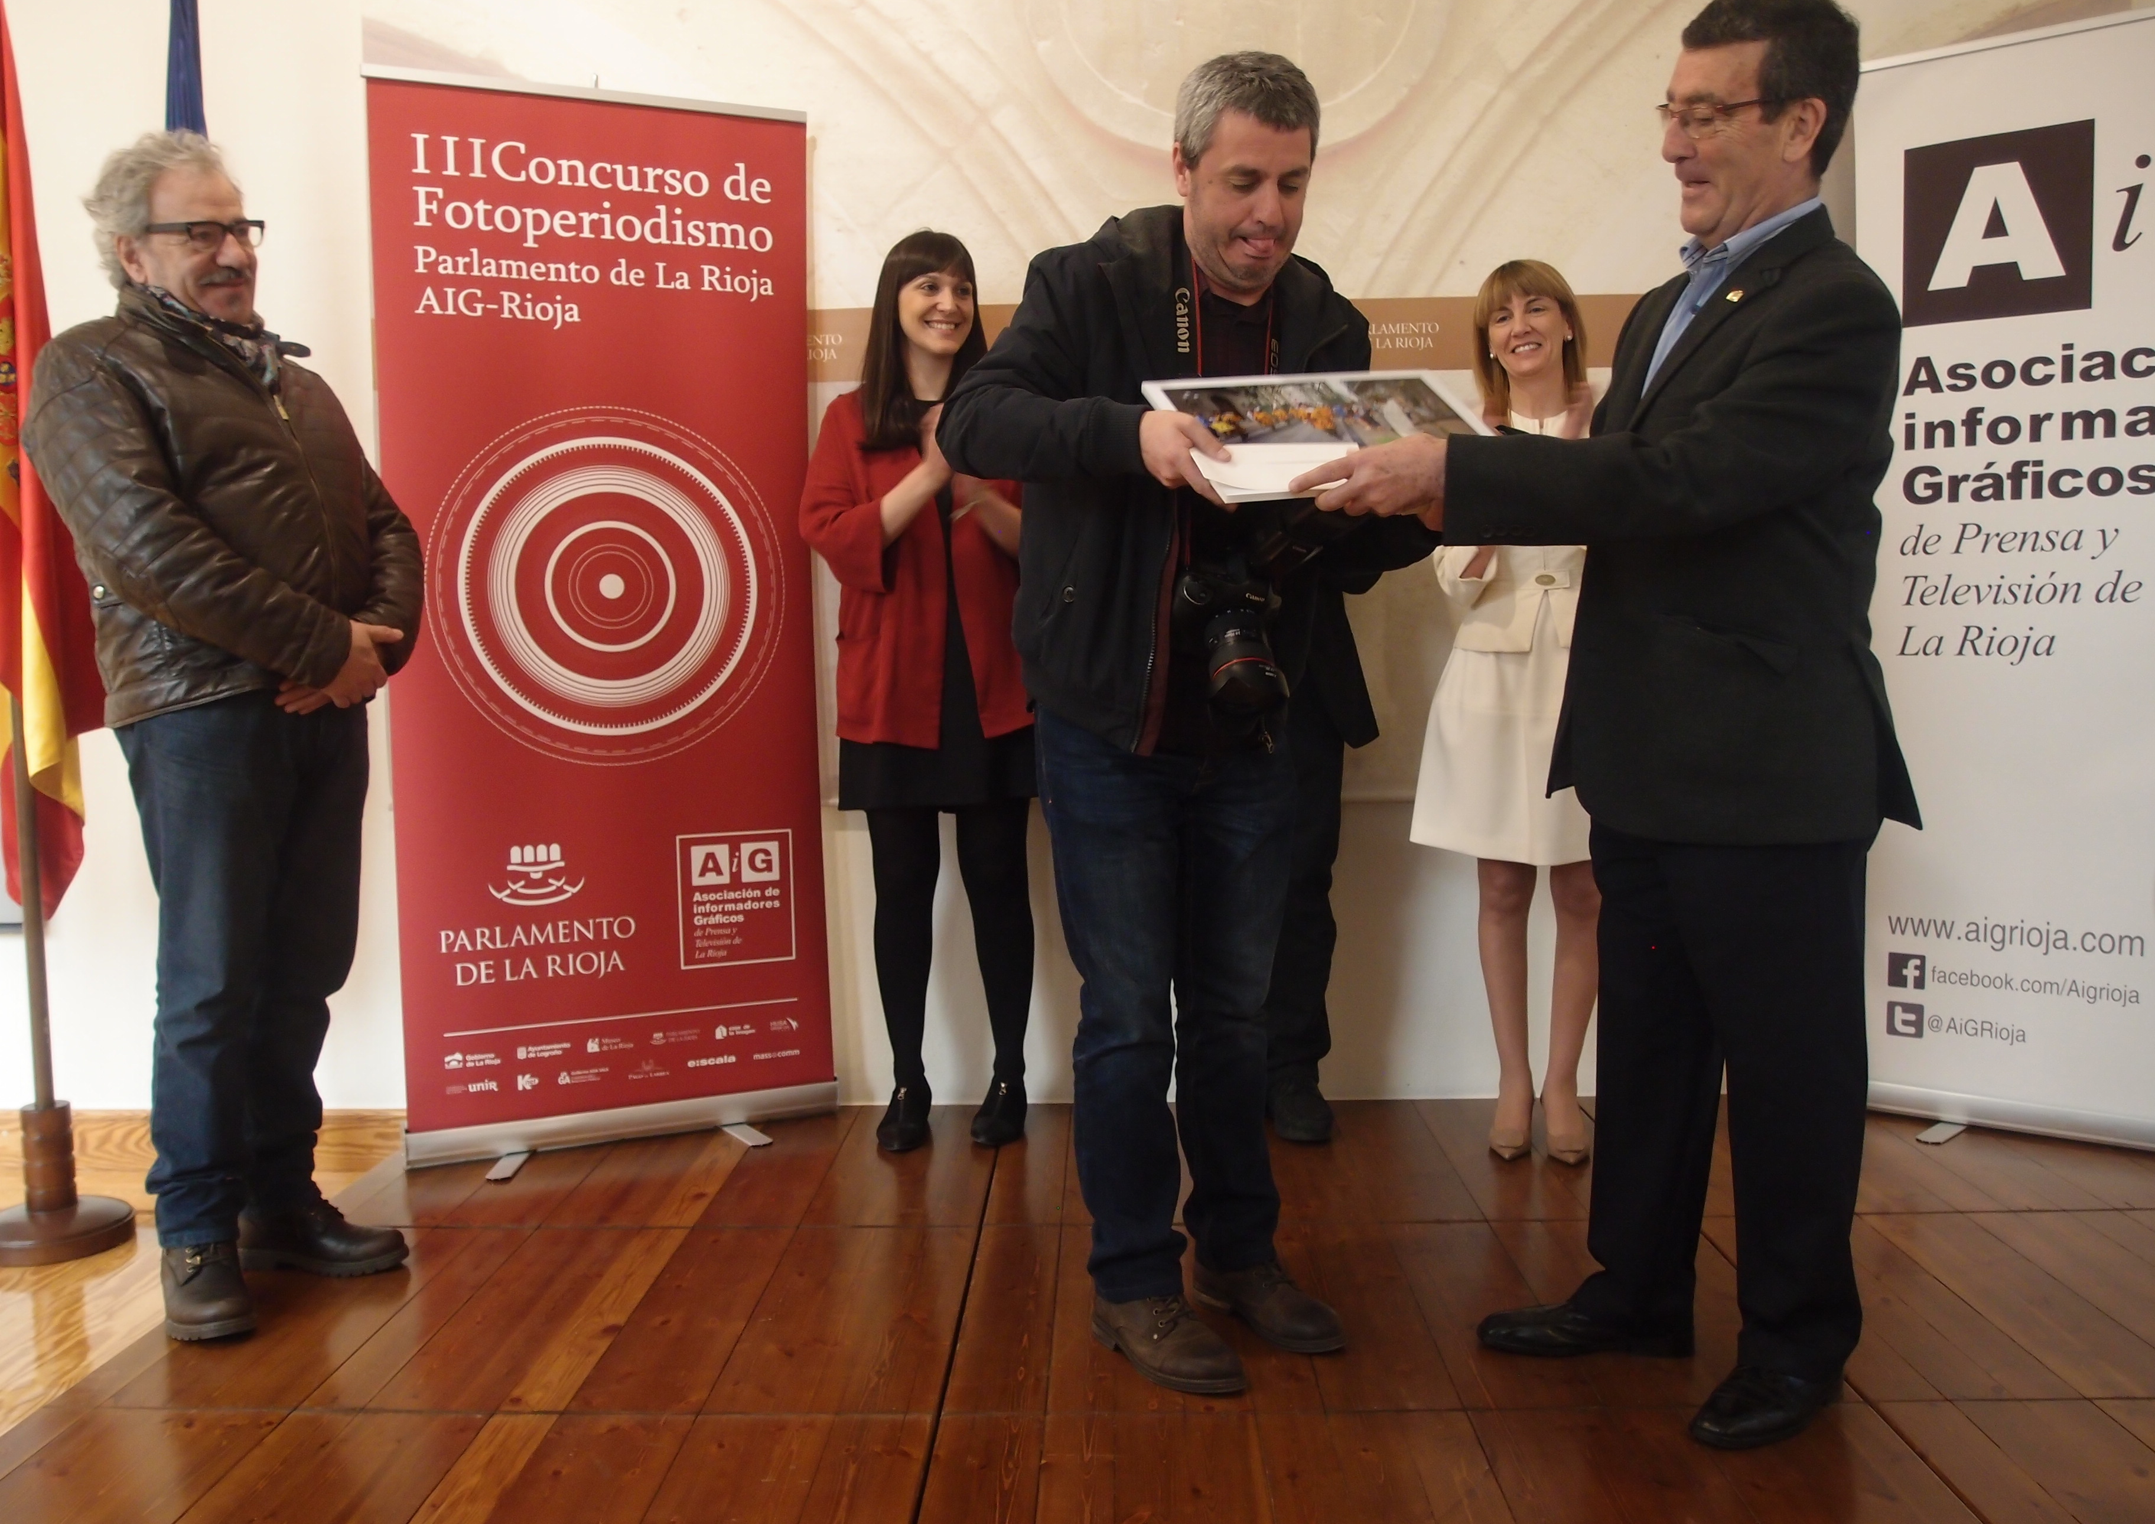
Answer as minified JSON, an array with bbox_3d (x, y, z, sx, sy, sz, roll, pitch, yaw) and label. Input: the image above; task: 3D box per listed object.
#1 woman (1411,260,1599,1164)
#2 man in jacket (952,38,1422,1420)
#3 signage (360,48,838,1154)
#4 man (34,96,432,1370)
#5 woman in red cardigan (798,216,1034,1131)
[{"bbox_3d":[0.873,-0.102,3.317,0.465,1.687,0.364,0,5,13],"label":"woman"},{"bbox_3d":[0.179,-0.051,2.333,0.636,1.757,0.485,-4,6,-39],"label":"man in jacket"},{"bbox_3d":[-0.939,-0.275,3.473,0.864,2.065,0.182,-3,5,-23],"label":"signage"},{"bbox_3d":[-1.304,-0.060,2.658,0.455,1.773,0.566,2,5,34],"label":"man"},{"bbox_3d":[-0.256,-0.144,3.470,0.505,1.783,0.384,-2,4,-11],"label":"woman in red cardigan"}]

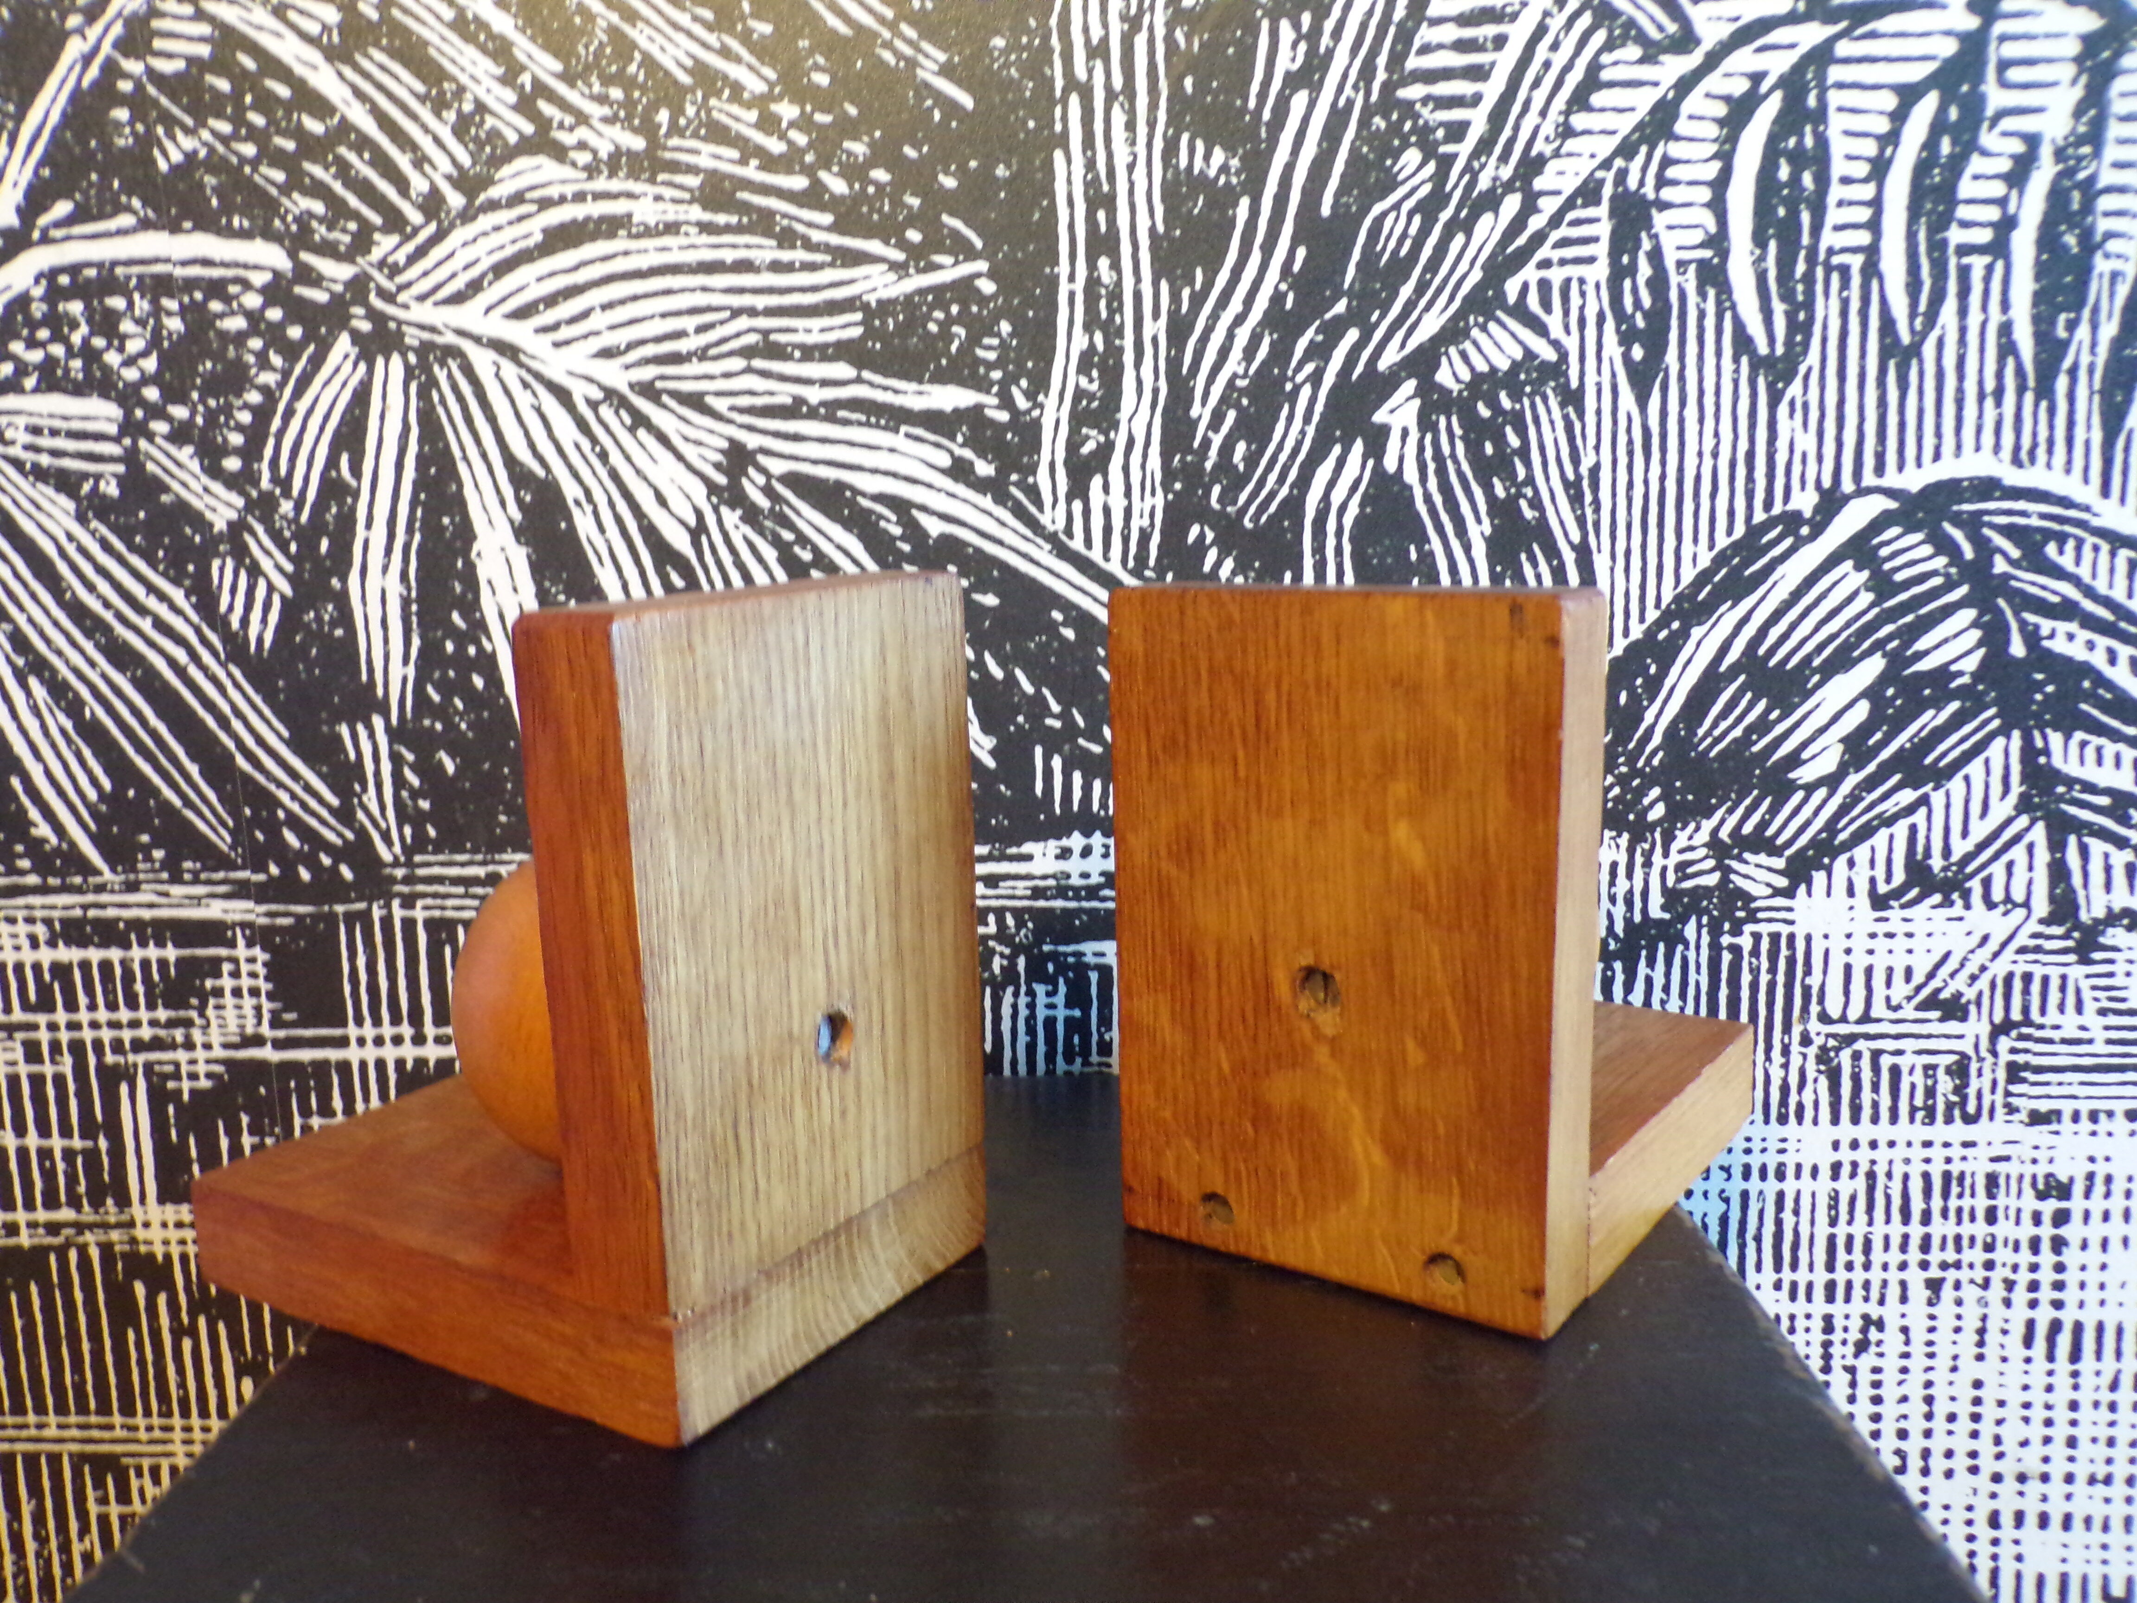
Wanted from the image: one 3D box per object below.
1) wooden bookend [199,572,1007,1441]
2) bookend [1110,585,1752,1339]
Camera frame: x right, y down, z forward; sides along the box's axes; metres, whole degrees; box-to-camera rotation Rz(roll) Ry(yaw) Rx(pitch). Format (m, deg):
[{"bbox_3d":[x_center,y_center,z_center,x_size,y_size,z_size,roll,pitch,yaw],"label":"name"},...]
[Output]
[{"bbox_3d":[-0.102,0.029,0.355,0.137,0.141,0.093,4,12,31],"label":"wooden bookend"},{"bbox_3d":[0.089,0.018,0.392,0.095,0.138,0.139,5,12,36],"label":"bookend"}]

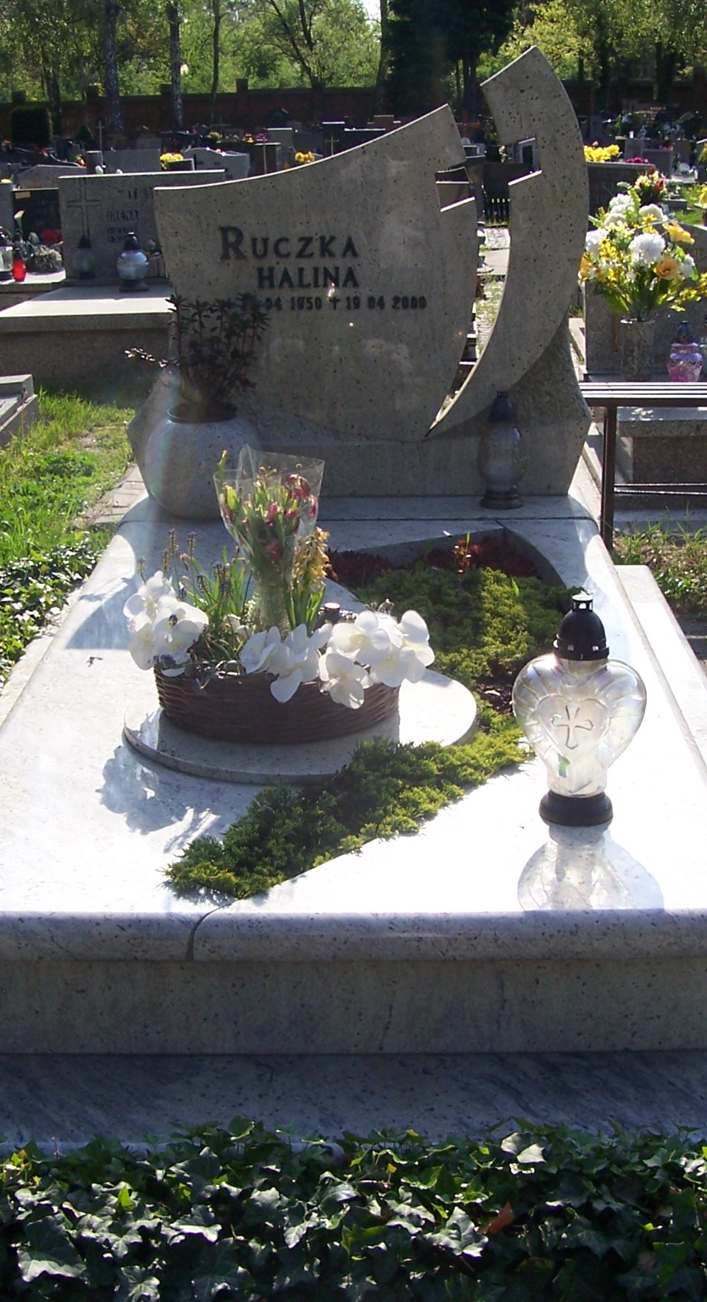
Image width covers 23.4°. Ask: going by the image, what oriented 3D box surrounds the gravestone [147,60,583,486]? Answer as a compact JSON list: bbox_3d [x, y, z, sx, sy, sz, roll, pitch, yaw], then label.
[{"bbox_3d":[0.027,-0.847,3.866,1.005,0.970,0.190,0,19,1],"label":"gravestone"}]

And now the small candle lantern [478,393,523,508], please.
[{"bbox_3d":[0.348,-0.477,4.017,0.112,0.273,0.112,0,18,2],"label":"small candle lantern"}]

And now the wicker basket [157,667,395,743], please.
[{"bbox_3d":[-0.120,0.039,2.681,0.384,0.100,0.338,0,19,2],"label":"wicker basket"}]

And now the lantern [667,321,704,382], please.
[{"bbox_3d":[1.095,-0.980,5.582,0.118,0.196,0.118,0,19,2],"label":"lantern"}]

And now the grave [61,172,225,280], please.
[{"bbox_3d":[-1.162,-2.348,9.428,0.901,0.568,0.130,-2,18,-5],"label":"grave"}]

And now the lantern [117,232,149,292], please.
[{"bbox_3d":[-1.047,-1.851,8.100,0.154,0.264,0.154,-1,18,0],"label":"lantern"}]

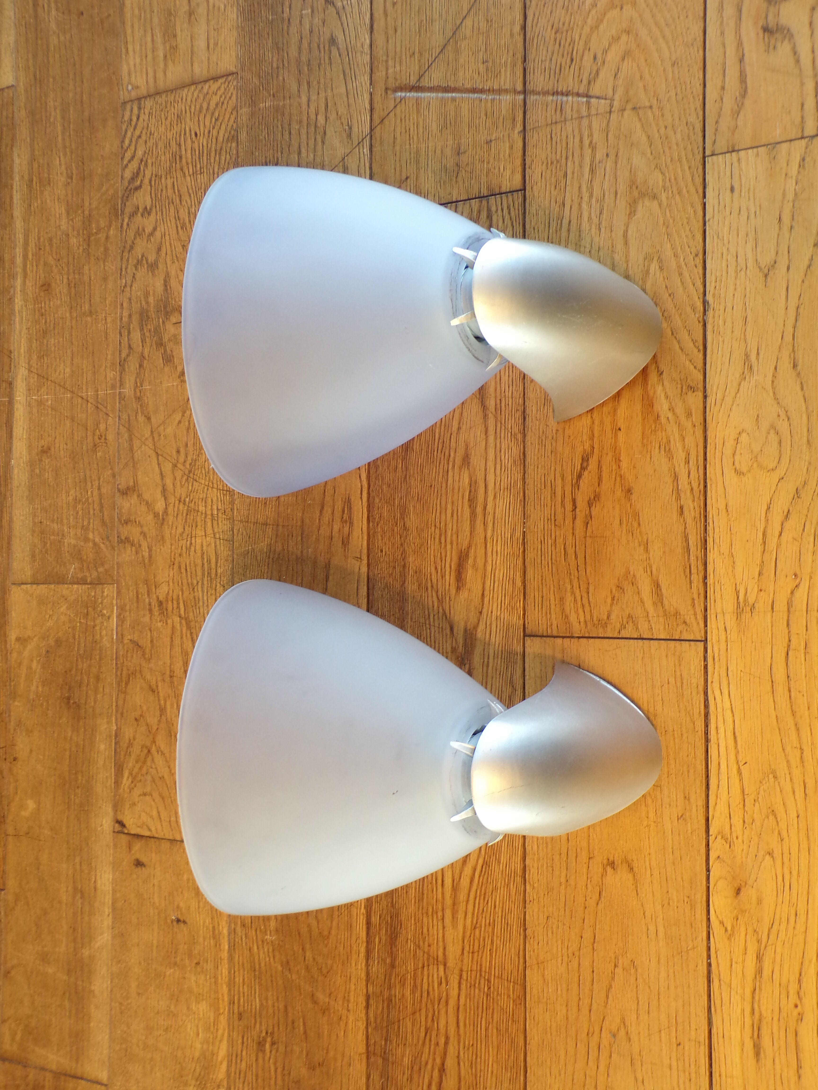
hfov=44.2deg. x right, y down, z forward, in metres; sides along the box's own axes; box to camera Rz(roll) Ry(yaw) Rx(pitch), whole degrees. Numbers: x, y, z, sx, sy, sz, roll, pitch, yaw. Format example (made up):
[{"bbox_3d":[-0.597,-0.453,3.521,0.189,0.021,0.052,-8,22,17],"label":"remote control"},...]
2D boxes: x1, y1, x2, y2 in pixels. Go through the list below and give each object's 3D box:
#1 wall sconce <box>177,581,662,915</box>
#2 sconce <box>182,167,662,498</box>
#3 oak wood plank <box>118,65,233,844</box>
[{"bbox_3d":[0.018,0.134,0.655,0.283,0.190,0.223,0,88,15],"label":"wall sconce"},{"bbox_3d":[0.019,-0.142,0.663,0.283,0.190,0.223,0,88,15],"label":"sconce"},{"bbox_3d":[-0.170,-0.064,0.746,0.085,0.020,0.566,0,88,0],"label":"oak wood plank"}]

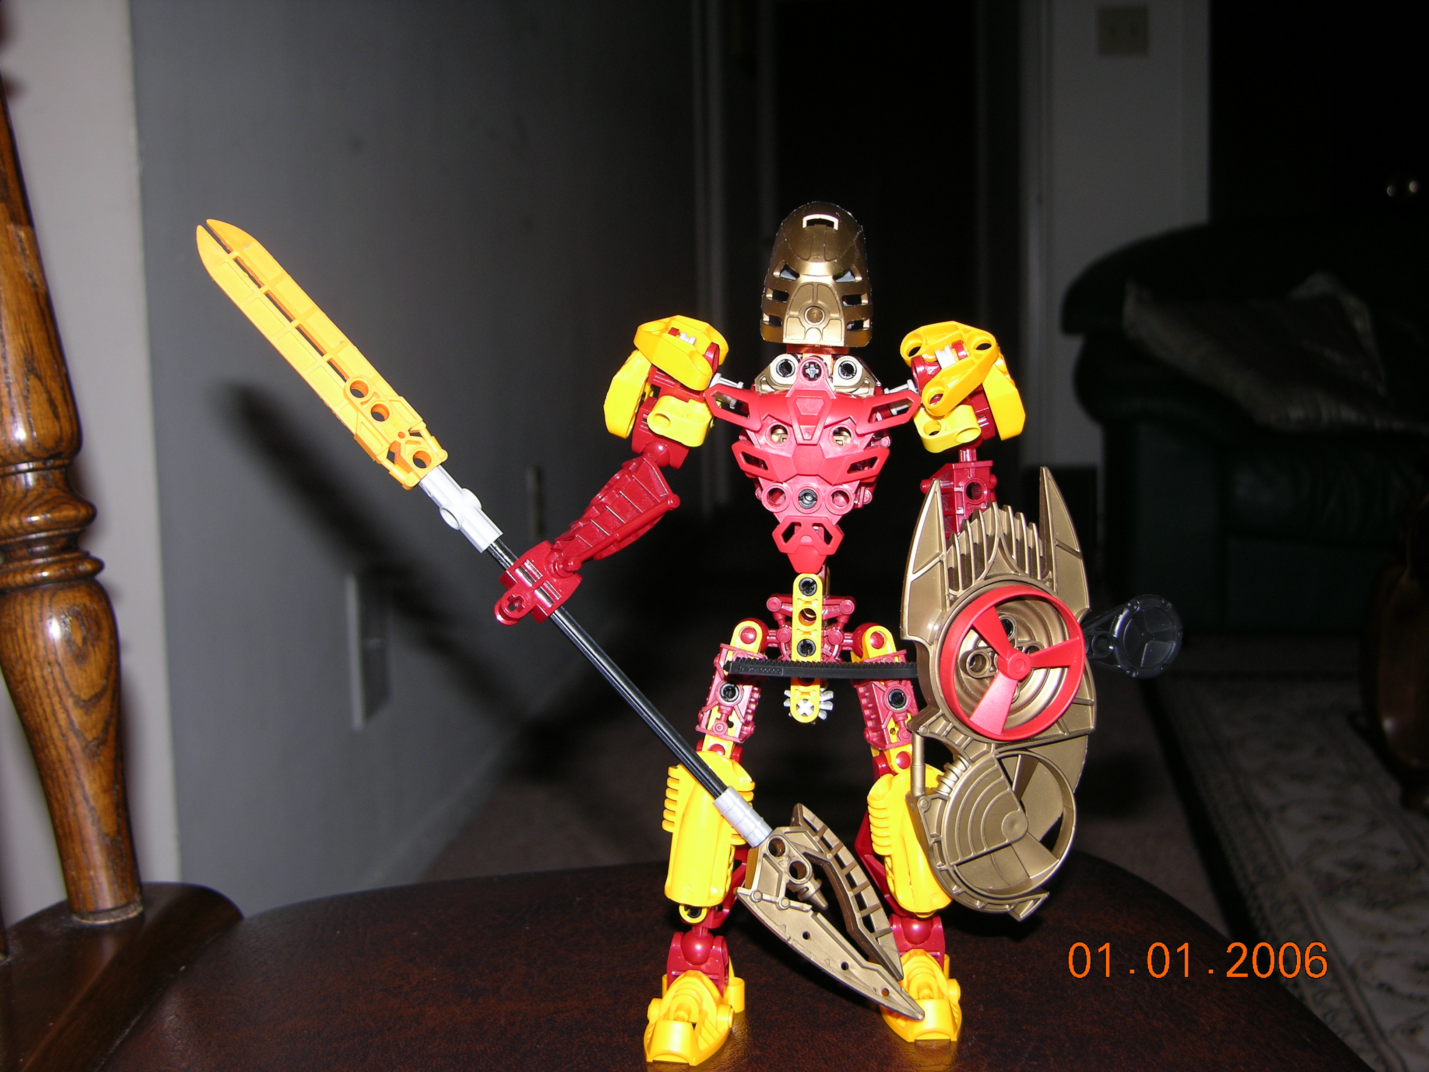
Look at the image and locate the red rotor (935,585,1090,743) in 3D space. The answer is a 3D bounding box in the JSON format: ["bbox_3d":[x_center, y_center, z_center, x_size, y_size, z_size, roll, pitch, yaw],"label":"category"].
[{"bbox_3d":[0.075,0.032,0.478,0.040,0.040,0.009,-3,17,-18],"label":"red rotor"}]

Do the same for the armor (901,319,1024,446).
[{"bbox_3d":[0.064,-0.039,0.488,0.031,0.031,0.028,-1,6,2],"label":"armor"}]

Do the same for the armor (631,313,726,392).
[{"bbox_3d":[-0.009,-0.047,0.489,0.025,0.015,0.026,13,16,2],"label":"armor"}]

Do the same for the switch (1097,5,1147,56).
[{"bbox_3d":[0.948,-1.171,4.400,0.116,0.114,0.012,-1,6,1],"label":"switch"}]

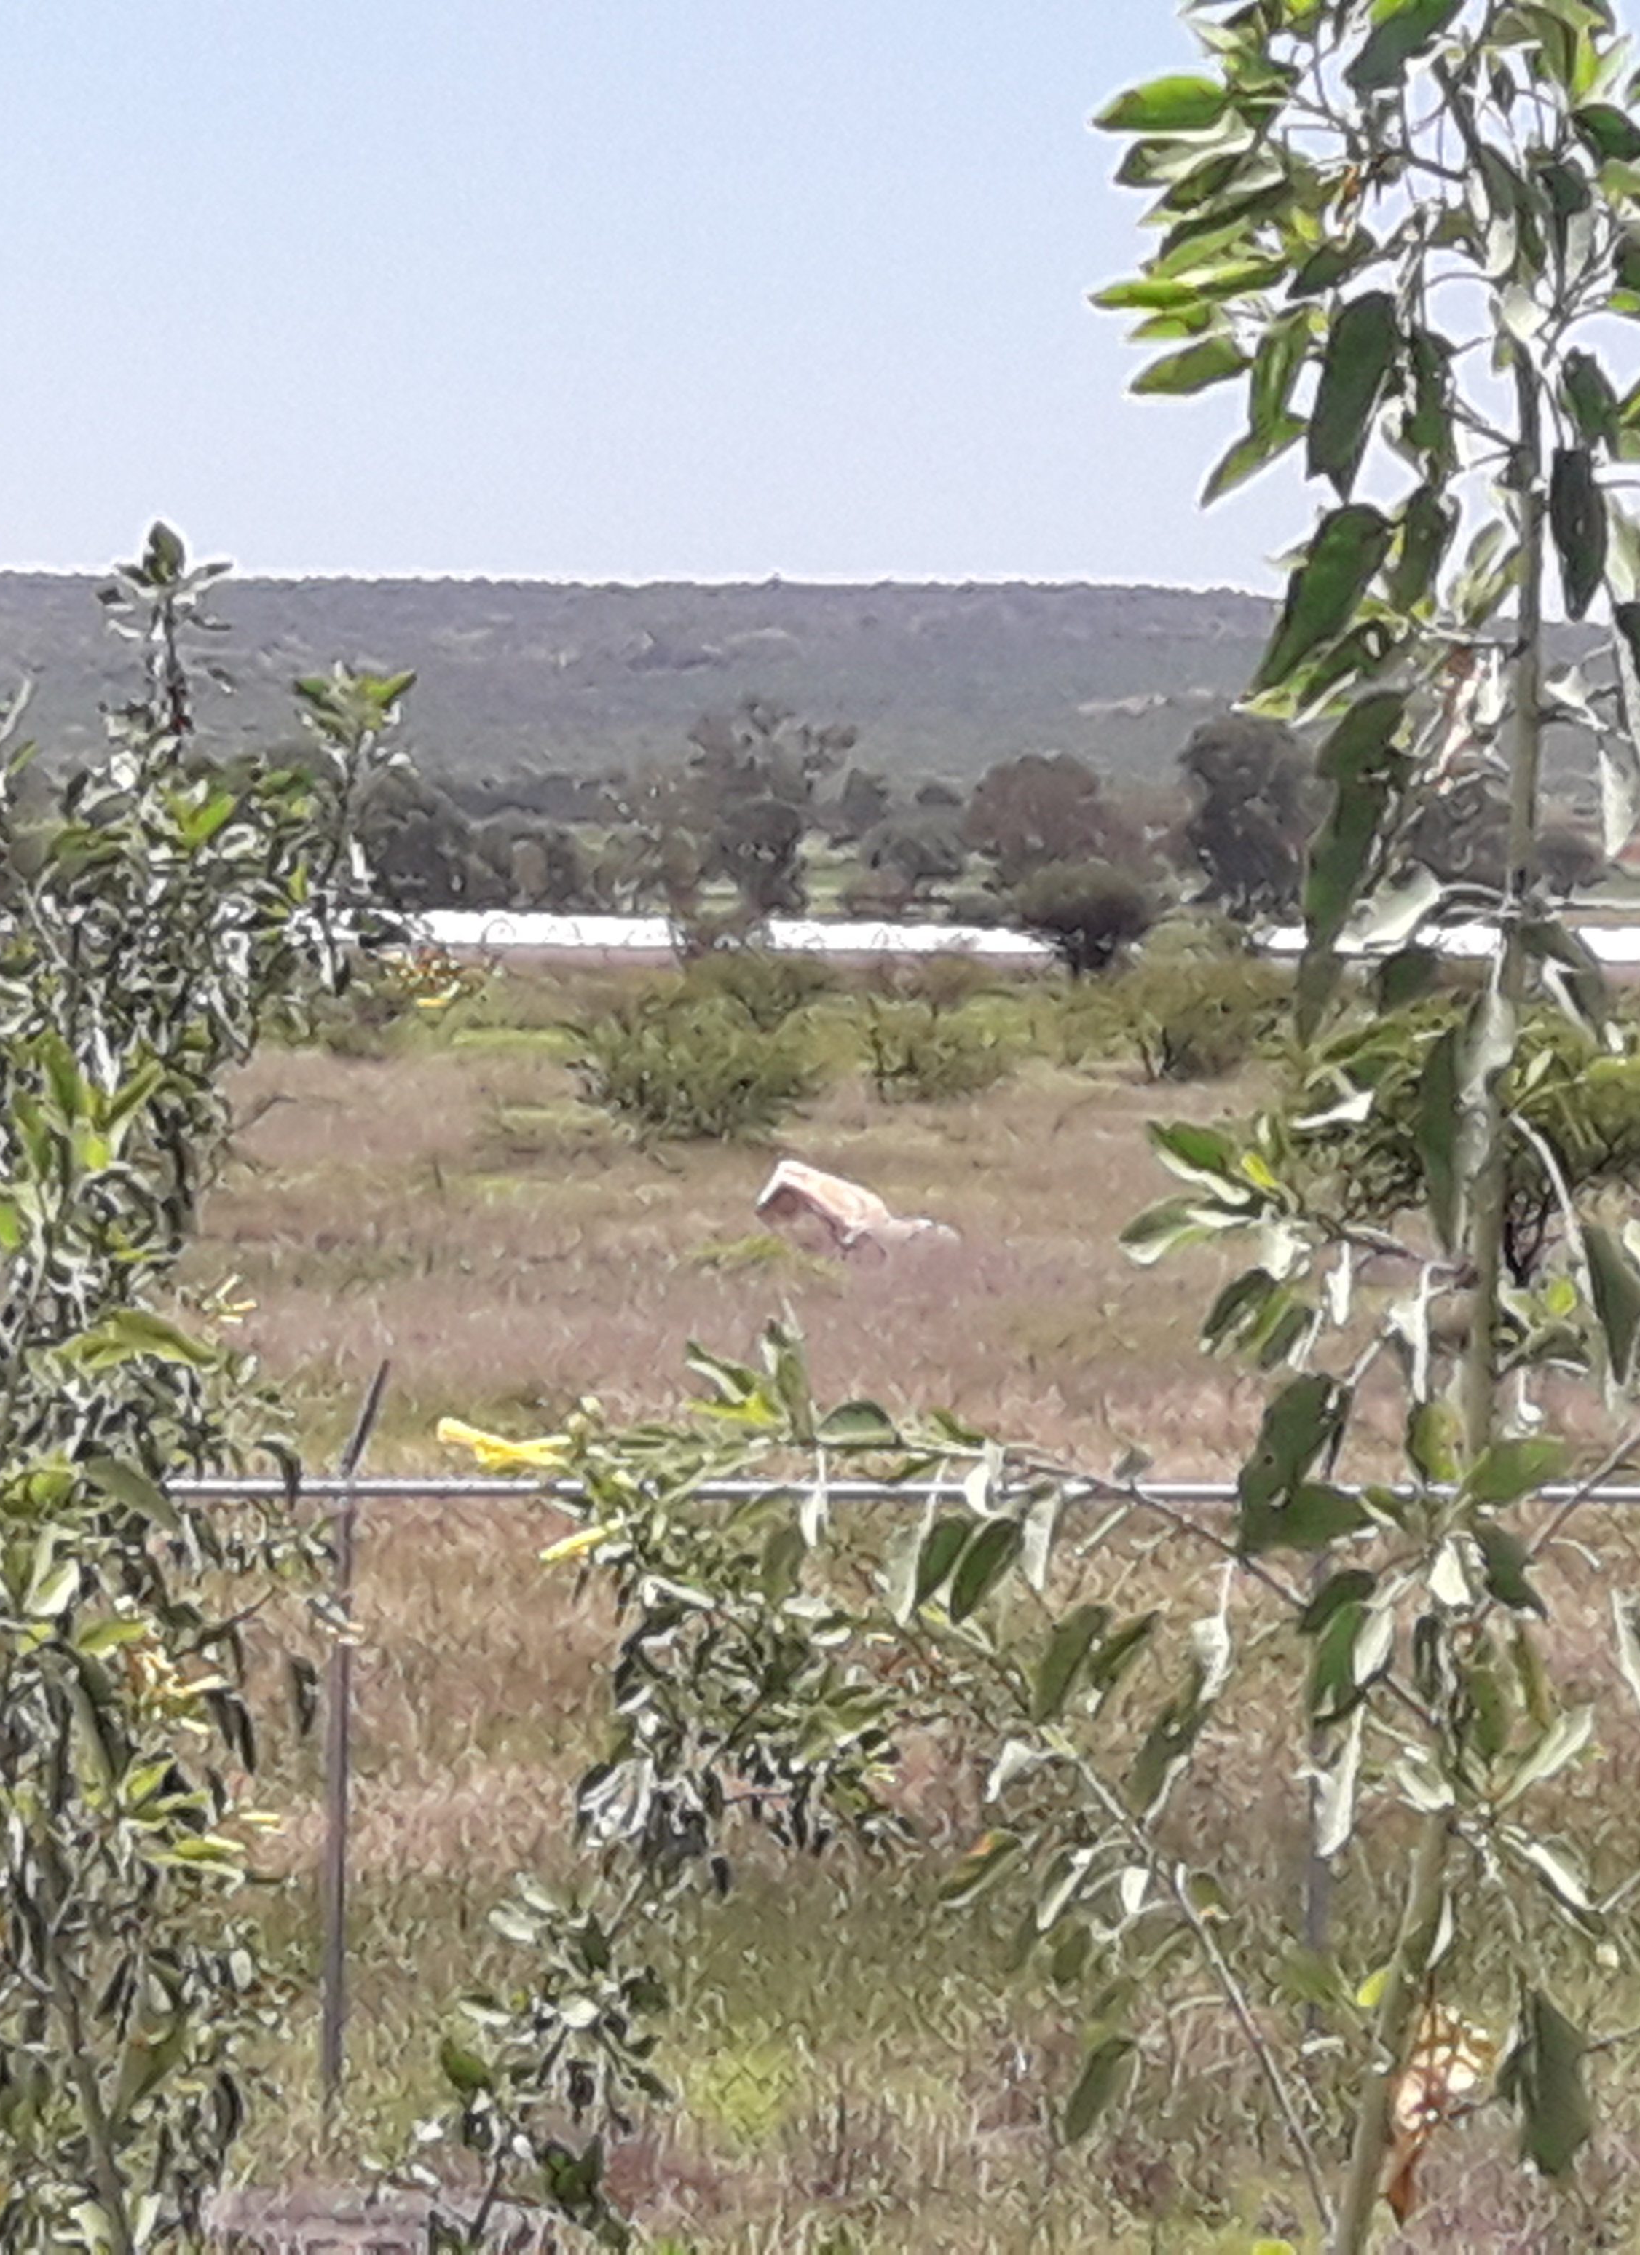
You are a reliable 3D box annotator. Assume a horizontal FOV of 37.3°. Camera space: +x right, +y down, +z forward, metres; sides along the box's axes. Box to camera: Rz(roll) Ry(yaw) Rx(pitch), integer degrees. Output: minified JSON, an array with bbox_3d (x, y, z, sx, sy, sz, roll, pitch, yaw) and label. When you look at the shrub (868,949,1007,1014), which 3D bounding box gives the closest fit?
[{"bbox_3d":[2.118,-2.575,43.000,2.370,1.100,2.080,1,8,0],"label":"shrub"}]

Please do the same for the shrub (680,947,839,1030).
[{"bbox_3d":[-0.973,-2.251,39.500,2.590,1.310,2.280,1,8,0],"label":"shrub"}]

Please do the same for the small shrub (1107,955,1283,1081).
[{"bbox_3d":[5.365,-1.533,34.500,2.500,1.730,2.200,1,8,0],"label":"small shrub"}]

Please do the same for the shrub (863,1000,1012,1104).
[{"bbox_3d":[1.545,-0.989,32.000,1.950,1.360,1.710,1,8,0],"label":"shrub"}]

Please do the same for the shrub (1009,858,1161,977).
[{"bbox_3d":[5.730,-4.538,52.500,3.300,2.480,2.900,1,8,0],"label":"shrub"}]

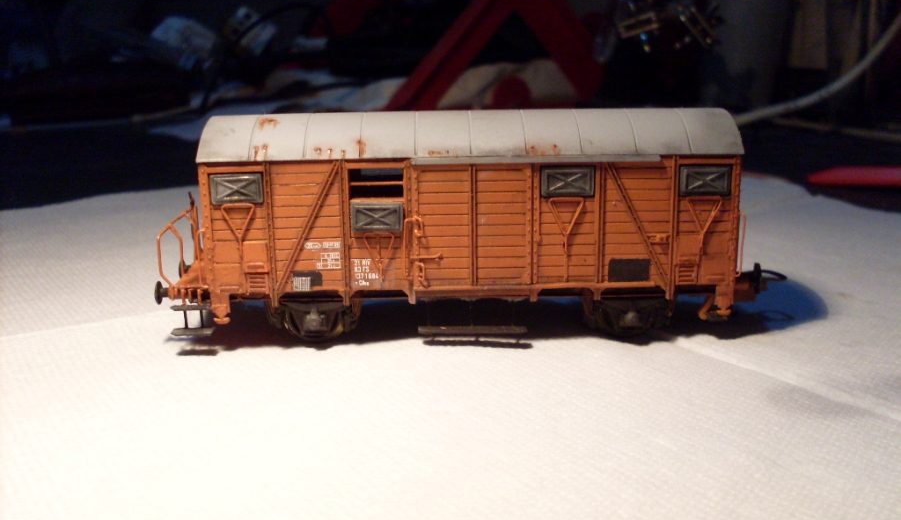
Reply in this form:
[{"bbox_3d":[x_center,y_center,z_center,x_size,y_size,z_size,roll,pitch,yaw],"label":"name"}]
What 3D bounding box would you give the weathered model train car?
[{"bbox_3d":[0.004,-0.008,0.212,0.131,0.047,0.035,-1,13,0],"label":"weathered model train car"}]

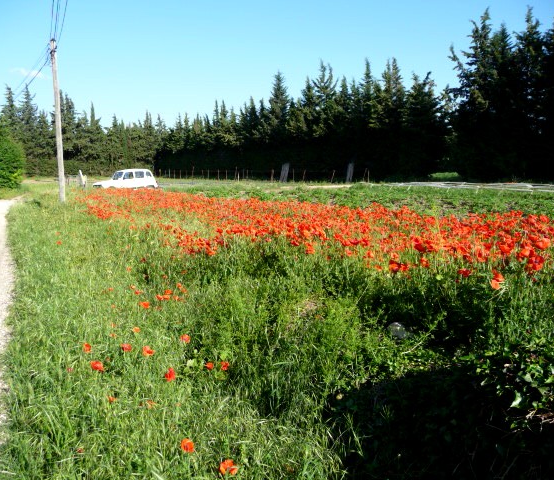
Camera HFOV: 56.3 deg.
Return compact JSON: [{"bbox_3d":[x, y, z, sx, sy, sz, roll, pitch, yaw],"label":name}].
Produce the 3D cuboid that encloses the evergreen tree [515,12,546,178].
[{"bbox_3d":[22.924,-13.124,48.100,3.400,15.759,3.400,0,8,0],"label":"evergreen tree"}]

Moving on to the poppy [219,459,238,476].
[{"bbox_3d":[-0.196,0.917,2.088,0.073,0.058,0.073,0,8,0],"label":"poppy"}]

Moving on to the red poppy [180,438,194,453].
[{"bbox_3d":[-0.392,0.894,2.253,0.063,0.055,0.063,0,8,0],"label":"red poppy"}]

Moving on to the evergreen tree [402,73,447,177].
[{"bbox_3d":[14.246,-10.861,50.736,4.300,10.542,4.300,0,8,0],"label":"evergreen tree"}]

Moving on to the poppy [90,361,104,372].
[{"bbox_3d":[-1.097,0.768,3.145,0.077,0.060,0.077,0,8,0],"label":"poppy"}]

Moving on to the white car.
[{"bbox_3d":[-9.100,-3.502,31.200,3.660,1.530,1.490,-6,10,-38],"label":"white car"}]

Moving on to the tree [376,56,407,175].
[{"bbox_3d":[11.267,-11.674,51.337,3.200,11.984,3.200,0,8,0],"label":"tree"}]

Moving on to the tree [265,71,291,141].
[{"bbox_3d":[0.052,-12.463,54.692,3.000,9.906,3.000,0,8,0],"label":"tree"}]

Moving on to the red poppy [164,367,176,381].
[{"bbox_3d":[-0.631,0.783,3.038,0.072,0.065,0.072,0,8,0],"label":"red poppy"}]

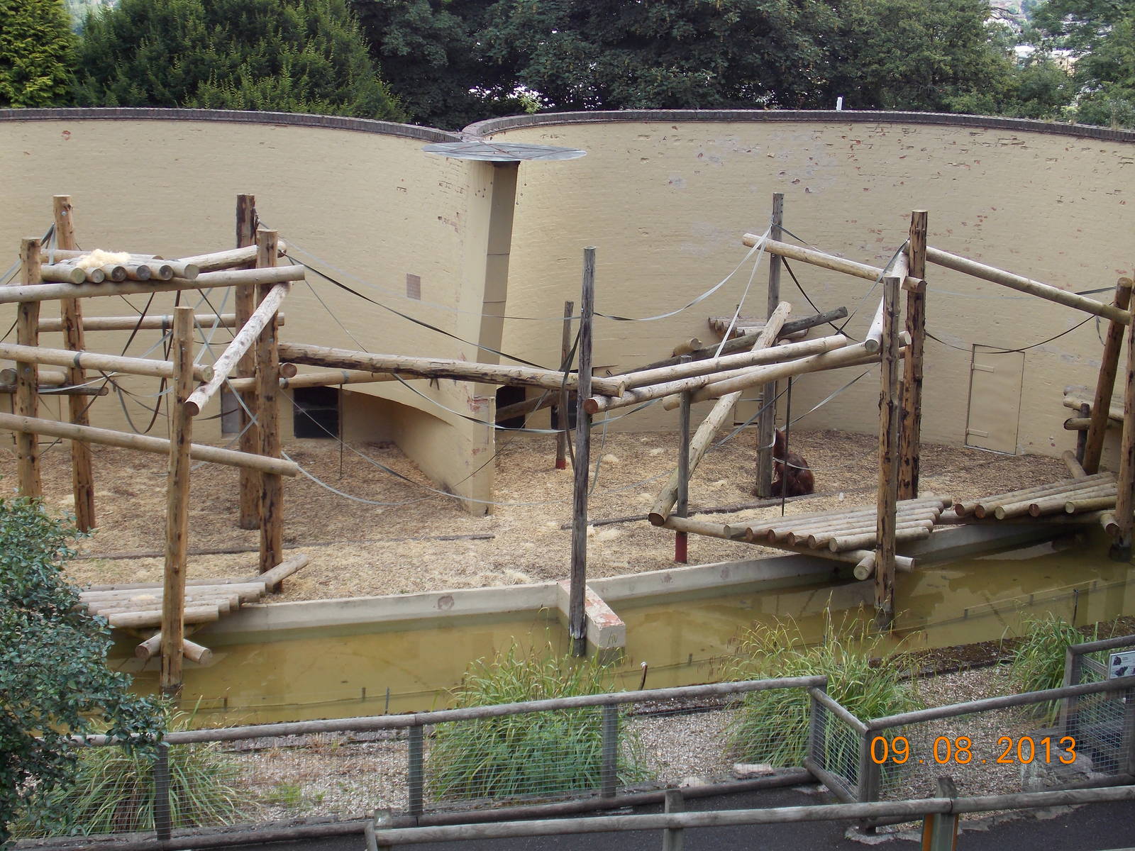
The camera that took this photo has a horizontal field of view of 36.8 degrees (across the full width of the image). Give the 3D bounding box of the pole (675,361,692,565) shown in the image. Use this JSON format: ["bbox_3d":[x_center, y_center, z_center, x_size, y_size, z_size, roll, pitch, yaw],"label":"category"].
[{"bbox_3d":[1.696,0.534,24.857,0.162,3.094,0.162,1,15,4],"label":"pole"}]

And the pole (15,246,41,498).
[{"bbox_3d":[-6.288,-0.159,20.036,0.265,4.093,0.265,0,15,-17],"label":"pole"}]

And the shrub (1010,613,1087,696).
[{"bbox_3d":[5.952,2.860,20.843,0.950,1.000,0.900,6,16,17],"label":"shrub"}]

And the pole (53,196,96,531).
[{"bbox_3d":[-6.245,-0.725,21.619,0.235,4.362,0.235,-4,16,-16],"label":"pole"}]

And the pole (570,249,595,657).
[{"bbox_3d":[0.178,0.358,18.707,0.155,4.634,0.155,2,15,1],"label":"pole"}]

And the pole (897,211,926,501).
[{"bbox_3d":[4.707,-0.829,23.215,0.250,4.177,0.250,2,15,11],"label":"pole"}]

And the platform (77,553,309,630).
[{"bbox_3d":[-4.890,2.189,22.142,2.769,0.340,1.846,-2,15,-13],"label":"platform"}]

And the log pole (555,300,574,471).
[{"bbox_3d":[-0.030,-0.566,25.004,0.125,2.552,0.125,3,15,0],"label":"log pole"}]

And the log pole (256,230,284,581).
[{"bbox_3d":[-3.443,-0.122,19.738,0.260,4.283,0.260,-1,15,-10],"label":"log pole"}]

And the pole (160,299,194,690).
[{"bbox_3d":[-4.713,0.993,20.562,0.246,4.904,0.246,2,15,-13],"label":"pole"}]

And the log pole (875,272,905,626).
[{"bbox_3d":[4.395,0.423,23.384,0.237,5.018,0.237,1,15,11],"label":"log pole"}]

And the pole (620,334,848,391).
[{"bbox_3d":[2.015,-0.755,19.898,3.796,0.165,0.165,-12,20,-39],"label":"pole"}]

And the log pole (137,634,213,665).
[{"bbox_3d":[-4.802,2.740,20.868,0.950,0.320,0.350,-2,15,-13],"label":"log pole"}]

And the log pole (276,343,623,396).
[{"bbox_3d":[-1.419,-0.645,19.197,4.184,0.210,0.210,6,16,15],"label":"log pole"}]

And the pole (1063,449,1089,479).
[{"bbox_3d":[8.983,0.693,30.132,0.160,0.160,0.750,39,16,-39],"label":"pole"}]

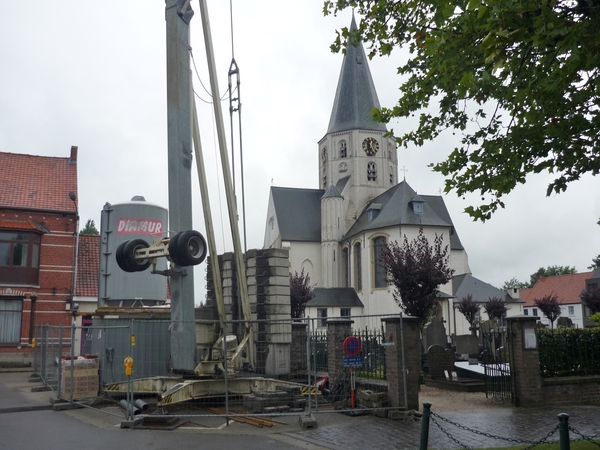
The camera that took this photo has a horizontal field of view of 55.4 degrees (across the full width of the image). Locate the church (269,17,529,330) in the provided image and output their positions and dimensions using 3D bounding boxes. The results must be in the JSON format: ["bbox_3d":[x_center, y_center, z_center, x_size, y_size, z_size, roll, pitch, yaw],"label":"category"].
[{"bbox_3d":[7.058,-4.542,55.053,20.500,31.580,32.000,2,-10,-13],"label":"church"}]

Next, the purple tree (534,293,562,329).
[{"bbox_3d":[18.481,7.147,42.403,2.050,4.200,2.050,0,-10,0],"label":"purple tree"}]

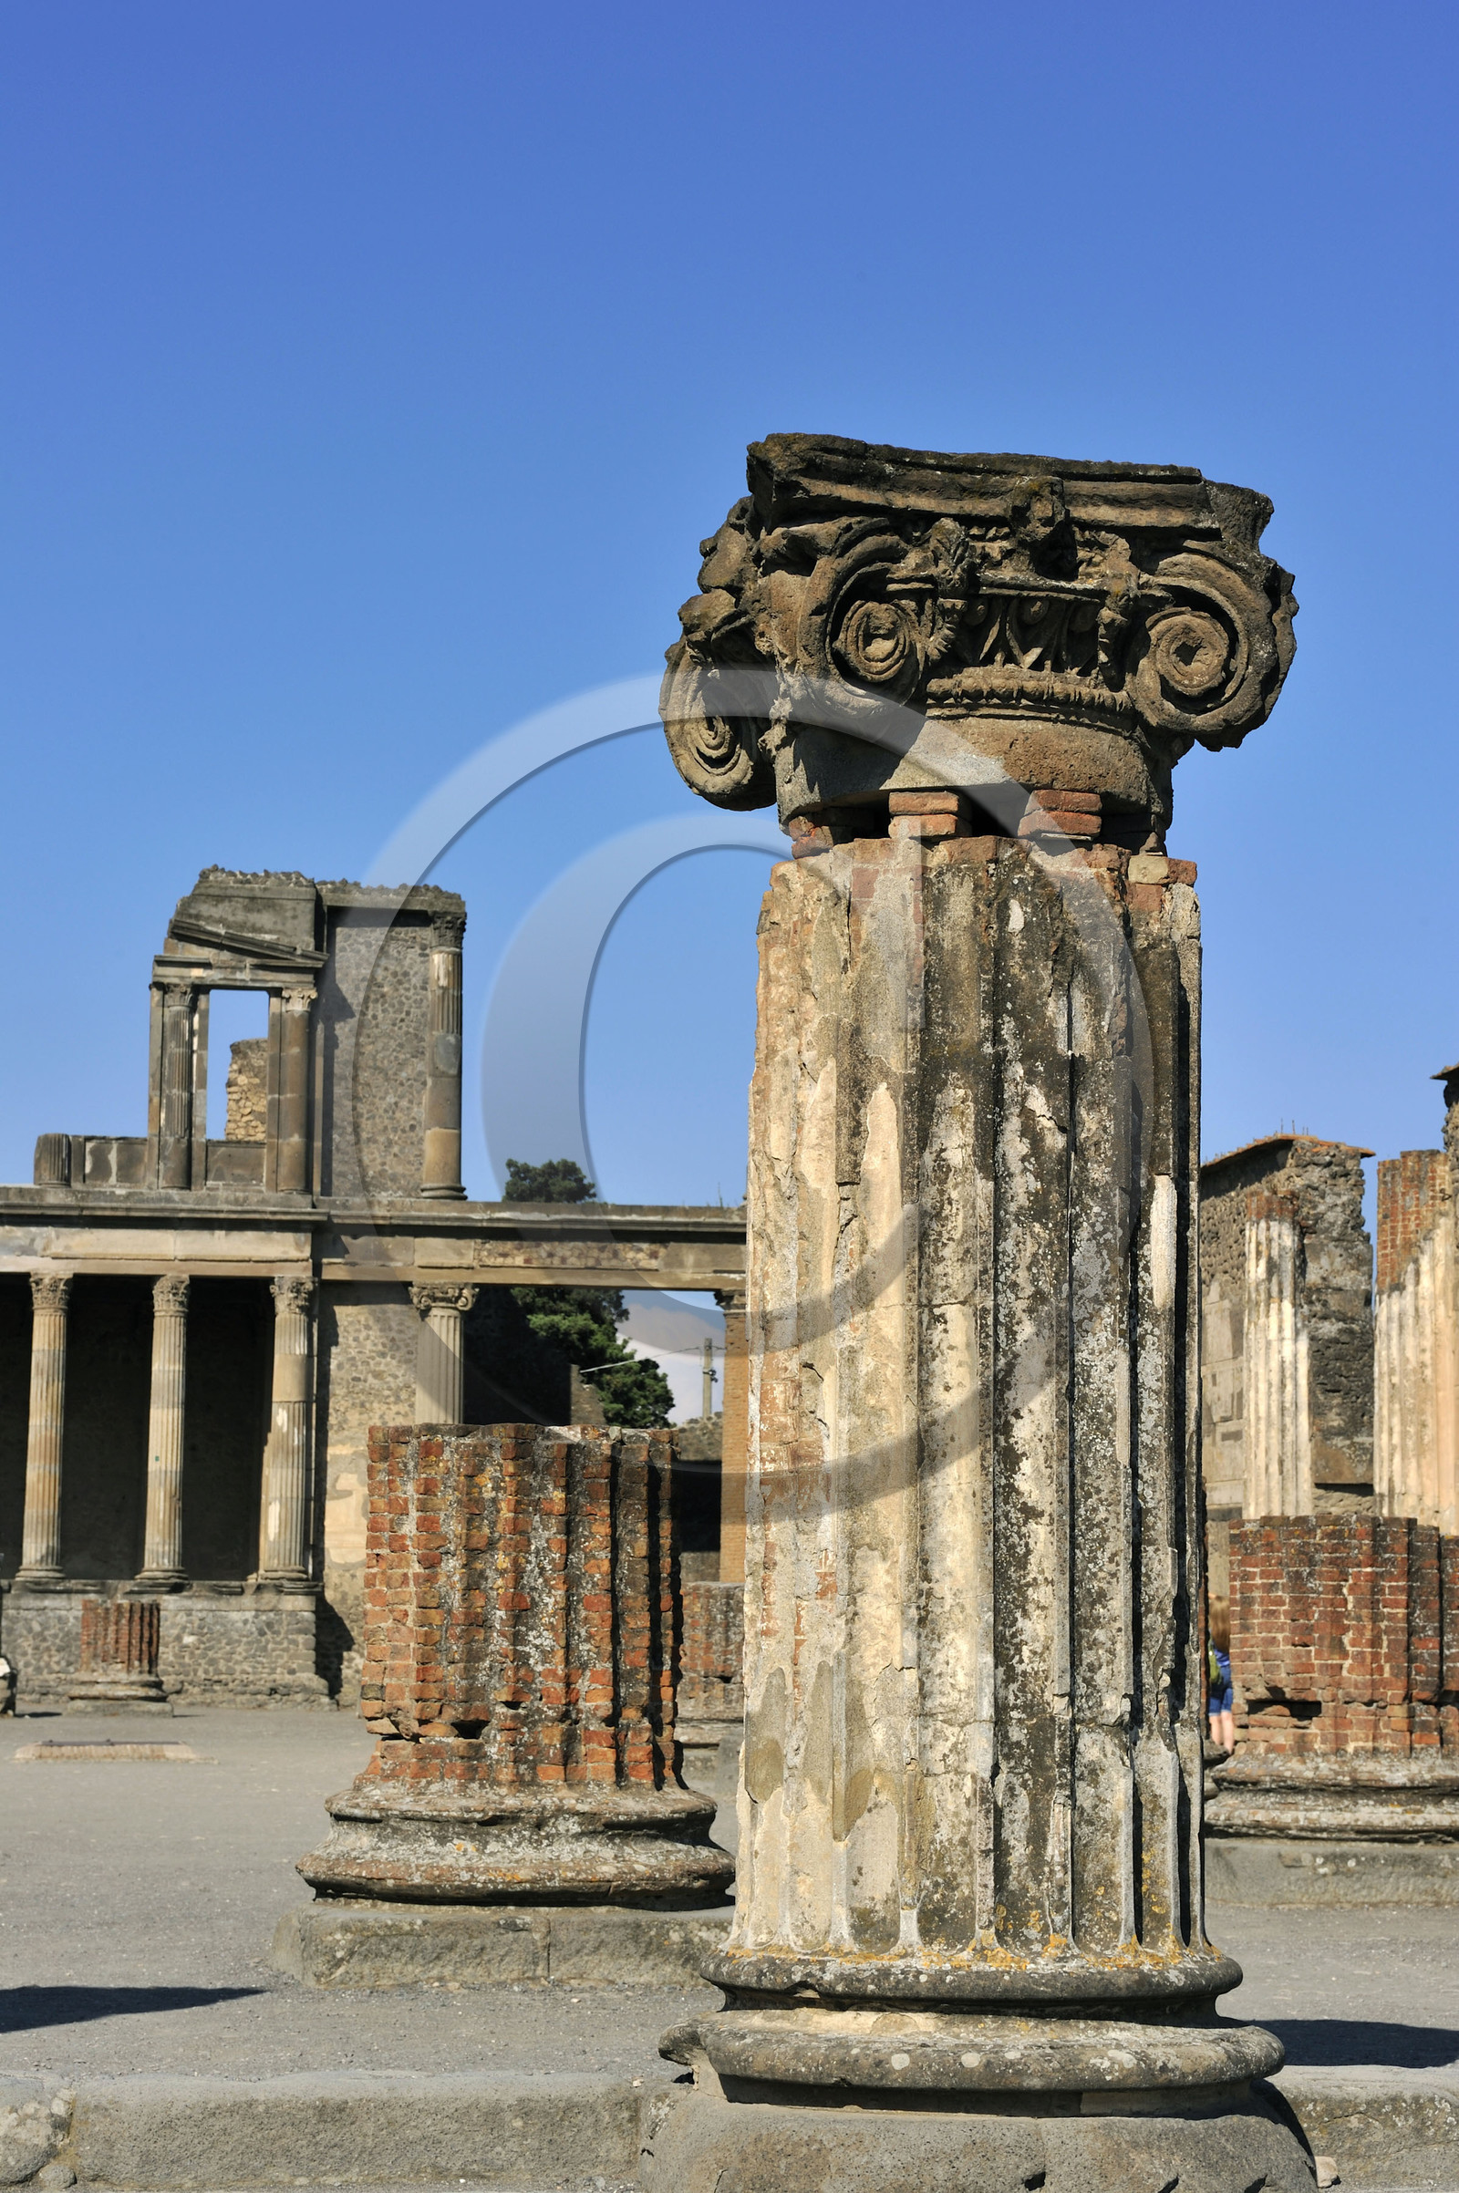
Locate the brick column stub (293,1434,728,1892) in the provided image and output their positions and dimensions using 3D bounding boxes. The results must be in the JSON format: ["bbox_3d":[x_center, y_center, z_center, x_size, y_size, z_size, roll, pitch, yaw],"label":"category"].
[{"bbox_3d":[-0.707,1.923,14.386,1.480,1.560,1.480,2,-7,-10],"label":"brick column stub"}]

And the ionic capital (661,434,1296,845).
[{"bbox_3d":[0.602,-1.070,10.785,1.330,0.790,1.330,2,-7,-10],"label":"ionic capital"}]

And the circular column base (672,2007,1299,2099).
[{"bbox_3d":[0.596,2.325,10.450,1.530,0.165,1.530,0,-7,0],"label":"circular column base"}]

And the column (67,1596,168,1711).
[{"bbox_3d":[-8.393,7.679,58.500,1.420,1.560,1.420,2,-7,-9],"label":"column"}]

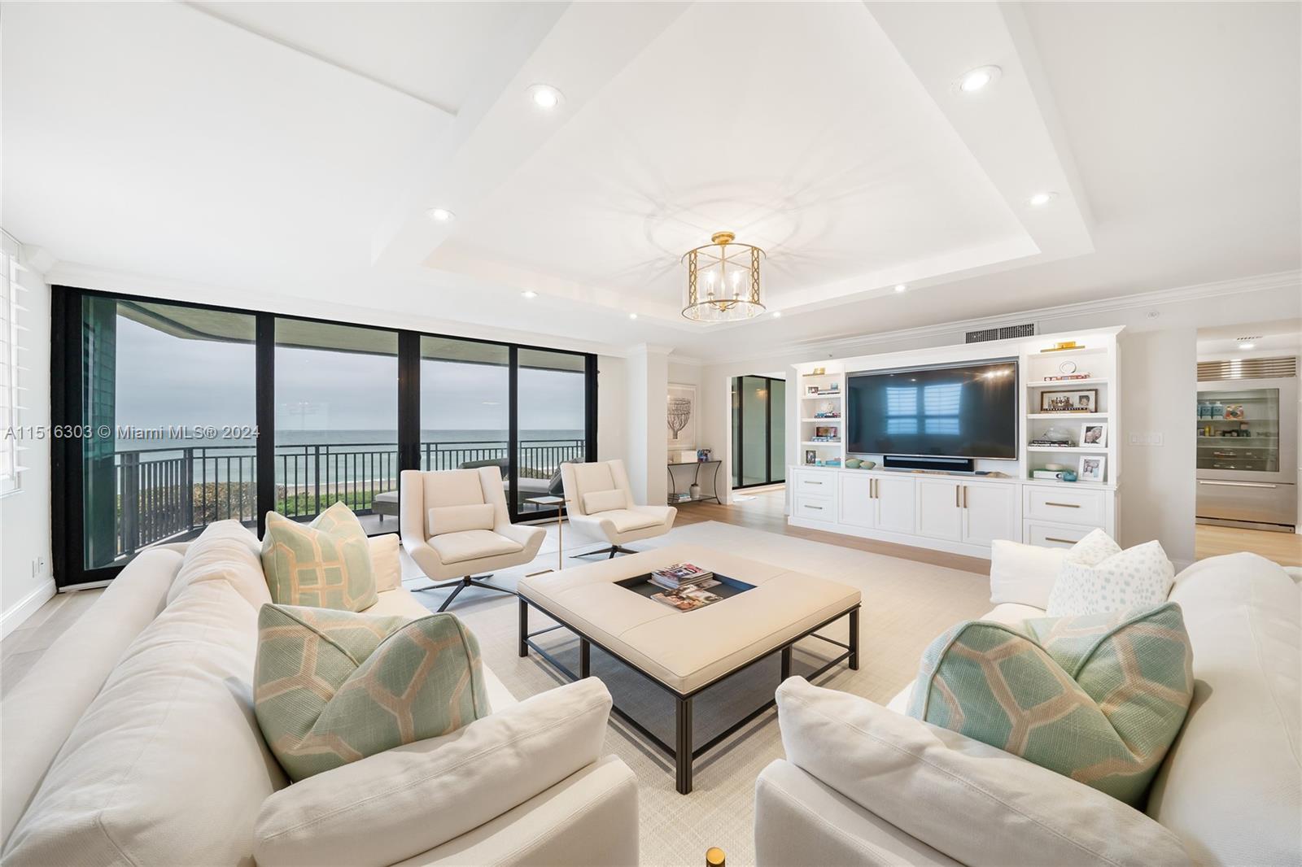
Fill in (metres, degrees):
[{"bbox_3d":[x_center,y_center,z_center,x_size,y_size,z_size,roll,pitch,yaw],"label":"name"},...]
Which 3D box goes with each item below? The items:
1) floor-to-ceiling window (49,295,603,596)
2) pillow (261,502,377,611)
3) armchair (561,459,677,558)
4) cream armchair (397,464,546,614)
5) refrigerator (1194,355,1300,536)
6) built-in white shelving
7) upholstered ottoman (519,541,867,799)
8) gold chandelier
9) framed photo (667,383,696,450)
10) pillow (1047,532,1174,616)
[{"bbox_3d":[-2.799,0.029,5.084,5.030,2.410,0.150,0,1,-40],"label":"floor-to-ceiling window"},{"bbox_3d":[-1.592,0.604,2.084,0.180,0.470,0.470,-18,-10,35],"label":"pillow"},{"bbox_3d":[-0.360,0.774,4.386,0.930,0.930,0.820,0,1,-43],"label":"armchair"},{"bbox_3d":[-1.430,0.779,3.416,0.930,0.935,0.830,0,1,-40],"label":"cream armchair"},{"bbox_3d":[7.887,0.159,5.909,0.640,2.130,0.920,0,1,-42],"label":"refrigerator"},{"bbox_3d":[3.075,0.166,4.908,0.560,2.140,3.030,0,1,-42],"label":"built-in white shelving"},{"bbox_3d":[0.190,1.050,2.407,1.300,0.410,1.300,0,1,-41],"label":"upholstered ottoman"},{"bbox_3d":[0.554,-1.237,3.311,0.630,0.607,0.630,0,0,0],"label":"gold chandelier"},{"bbox_3d":[0.459,-0.273,7.324,0.982,1.155,0.040,0,1,-40],"label":"framed photo"},{"bbox_3d":[2.033,0.648,1.925,0.180,0.440,0.450,17,-8,-29],"label":"pillow"}]

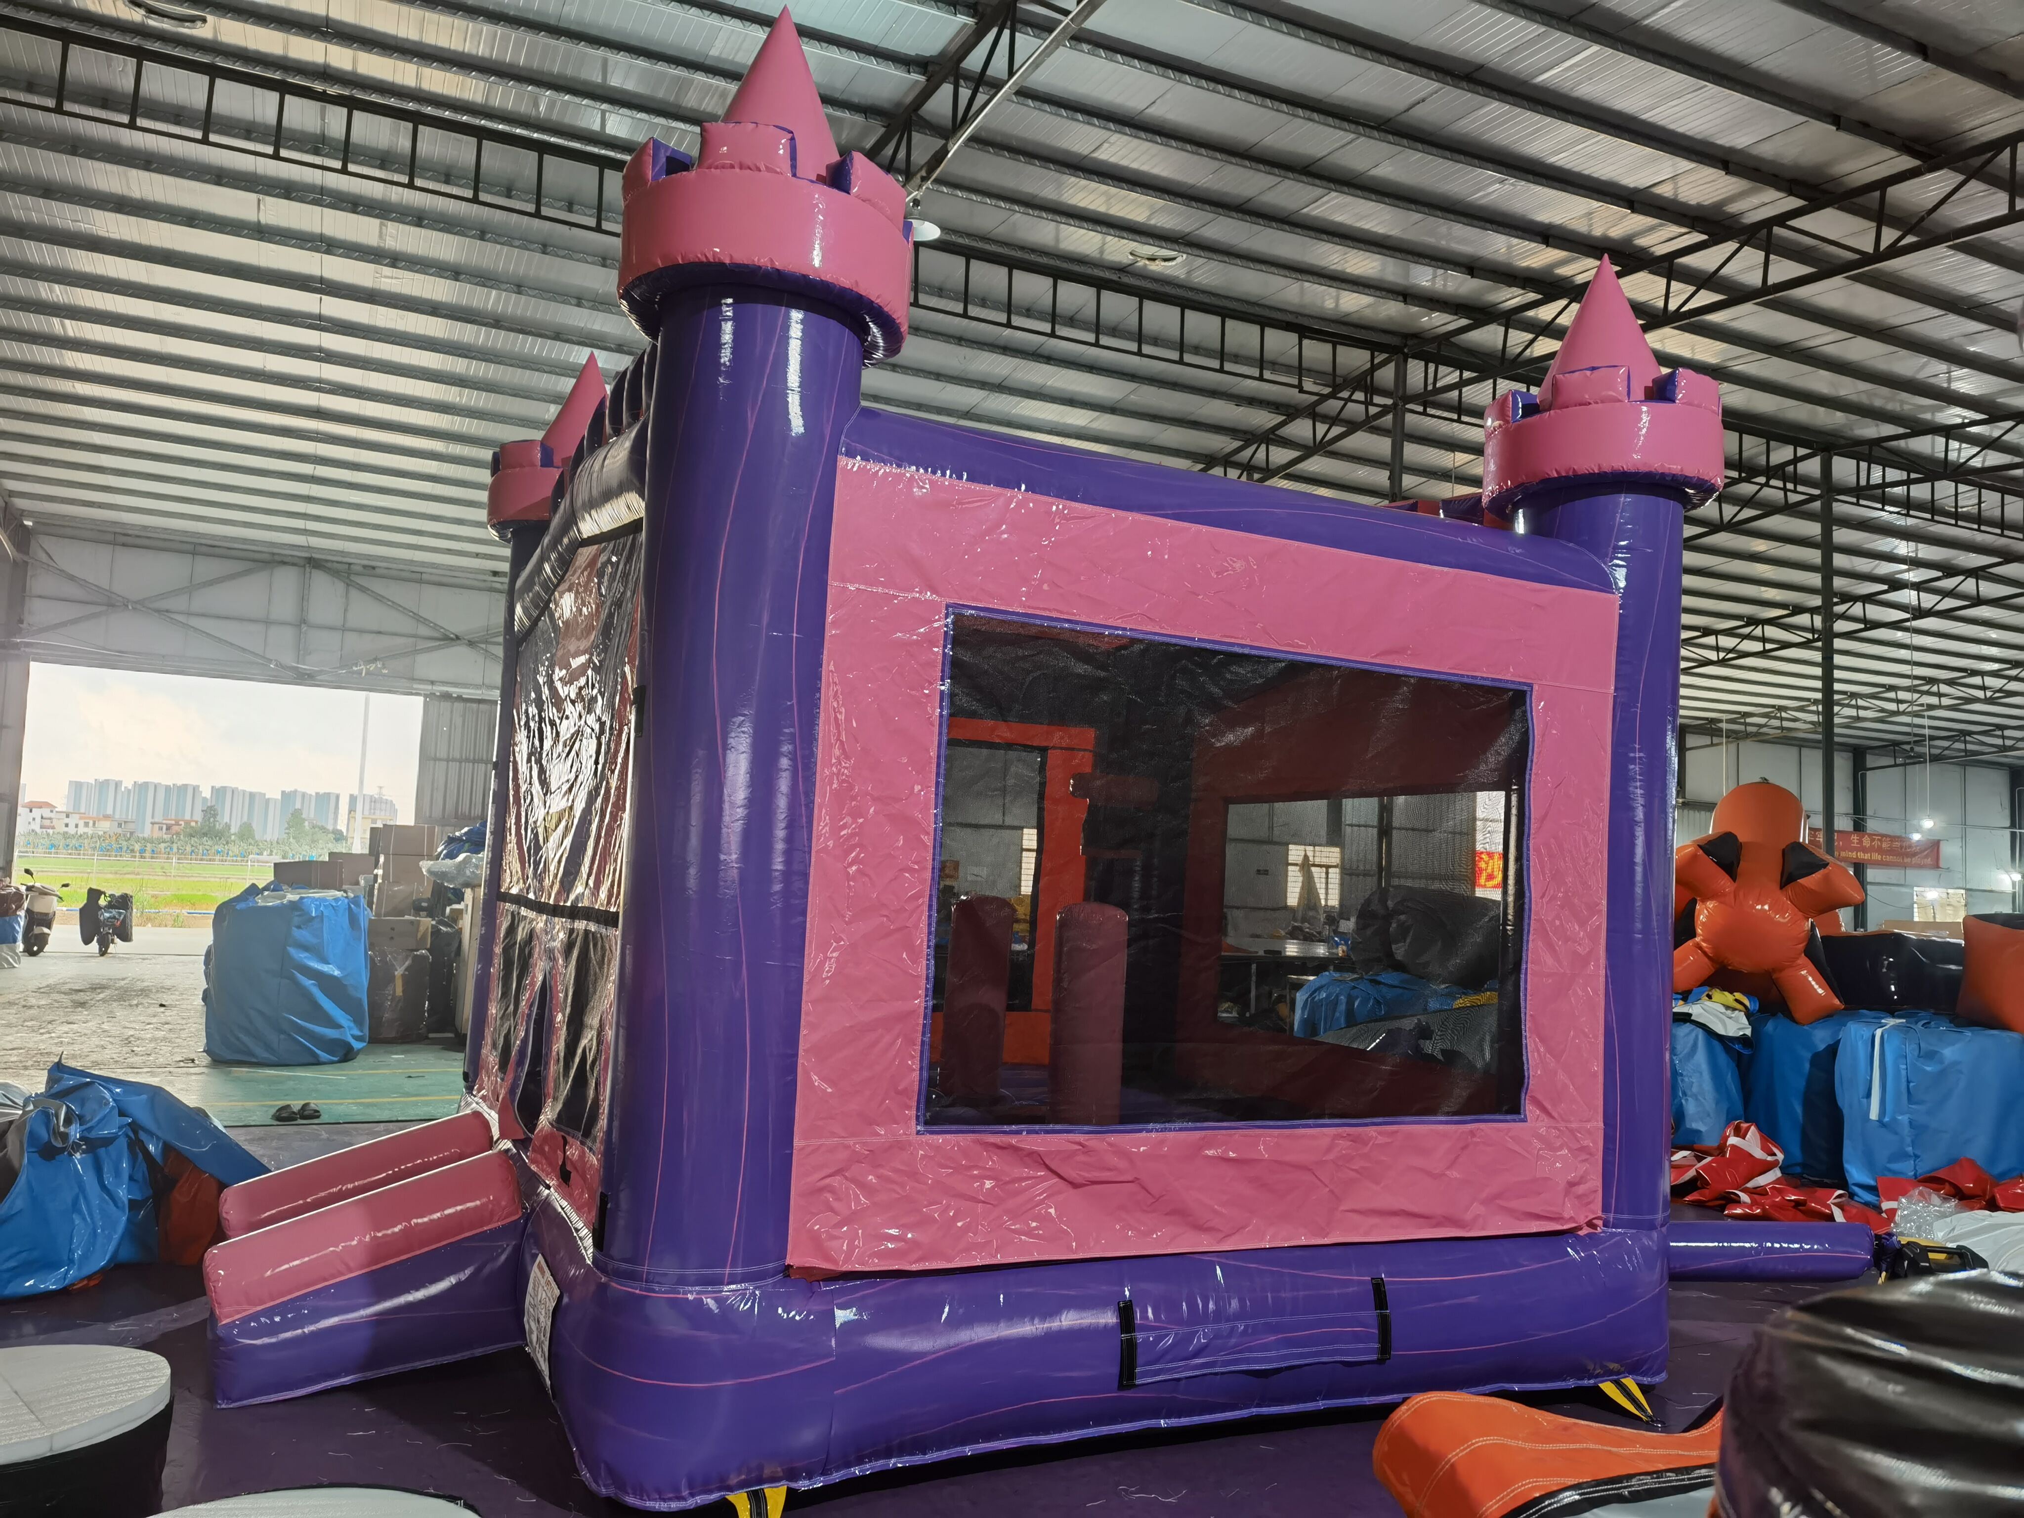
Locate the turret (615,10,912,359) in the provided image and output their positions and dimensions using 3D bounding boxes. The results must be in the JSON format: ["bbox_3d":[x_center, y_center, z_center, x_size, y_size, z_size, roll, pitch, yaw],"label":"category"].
[{"bbox_3d":[-0.712,-1.787,4.408,0.860,1.010,0.860,5,-6,-23],"label":"turret"}]

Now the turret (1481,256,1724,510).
[{"bbox_3d":[2.326,-1.471,5.731,0.860,1.010,0.860,5,-6,-23],"label":"turret"}]

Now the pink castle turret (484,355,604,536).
[{"bbox_3d":[-2.233,-1.578,7.501,0.860,1.010,0.860,5,-6,-23],"label":"pink castle turret"}]

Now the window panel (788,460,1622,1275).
[{"bbox_3d":[0.806,0.402,4.695,2.980,2.280,0.100,5,-6,-23],"label":"window panel"}]

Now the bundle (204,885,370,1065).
[{"bbox_3d":[-5.863,1.760,11.932,1.200,1.300,1.150,4,-5,-26],"label":"bundle"}]

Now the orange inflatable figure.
[{"bbox_3d":[4.866,0.930,9.500,1.350,1.550,1.000,0,-5,27],"label":"orange inflatable figure"}]

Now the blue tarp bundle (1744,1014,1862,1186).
[{"bbox_3d":[5.110,2.111,9.273,0.950,0.970,1.000,0,-5,28],"label":"blue tarp bundle"}]

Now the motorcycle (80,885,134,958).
[{"bbox_3d":[-13.805,2.455,22.279,0.750,1.030,1.700,5,-6,-33],"label":"motorcycle"}]

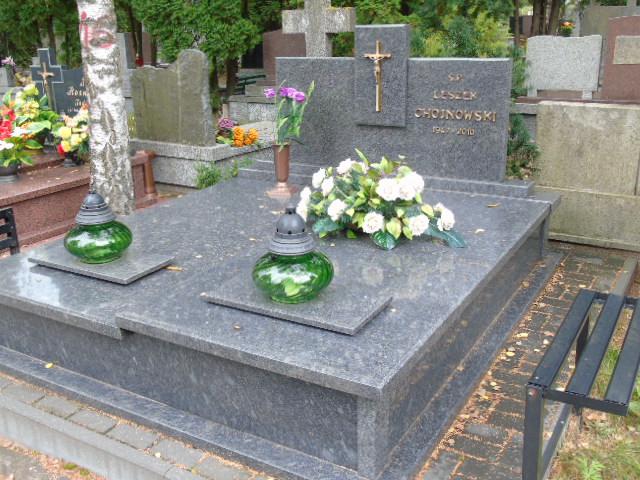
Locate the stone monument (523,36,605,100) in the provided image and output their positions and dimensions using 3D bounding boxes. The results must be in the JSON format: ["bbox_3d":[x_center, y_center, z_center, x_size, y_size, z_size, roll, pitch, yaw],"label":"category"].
[{"bbox_3d":[2.371,-1.681,6.119,0.669,0.580,0.120,9,21,29],"label":"stone monument"}]

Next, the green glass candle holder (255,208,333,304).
[{"bbox_3d":[-0.099,0.039,2.278,0.295,0.350,0.295,-1,18,0],"label":"green glass candle holder"}]

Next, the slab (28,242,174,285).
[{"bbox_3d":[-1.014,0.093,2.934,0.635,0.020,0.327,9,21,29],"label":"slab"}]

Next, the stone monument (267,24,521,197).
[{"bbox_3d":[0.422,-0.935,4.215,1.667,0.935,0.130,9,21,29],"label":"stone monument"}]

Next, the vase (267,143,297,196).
[{"bbox_3d":[-0.256,-0.482,4.184,0.155,0.340,0.155,2,18,11],"label":"vase"}]

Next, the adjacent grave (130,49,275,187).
[{"bbox_3d":[-0.997,-1.399,6.685,1.220,1.260,2.050,9,21,29],"label":"adjacent grave"}]

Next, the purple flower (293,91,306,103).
[{"bbox_3d":[-0.131,-0.920,4.030,0.085,0.075,0.085,-1,18,1],"label":"purple flower"}]

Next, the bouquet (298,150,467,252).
[{"bbox_3d":[0.340,-0.217,3.184,0.780,0.330,0.520,5,19,20],"label":"bouquet"}]

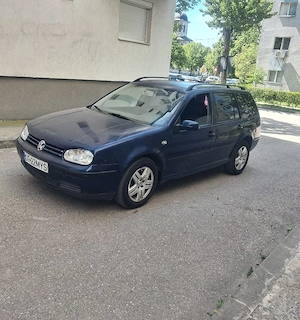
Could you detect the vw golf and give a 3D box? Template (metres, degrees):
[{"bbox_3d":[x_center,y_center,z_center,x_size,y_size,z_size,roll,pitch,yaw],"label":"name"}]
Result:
[{"bbox_3d":[0.250,-0.513,4.980,1.780,1.480,4.380,19,21,39],"label":"vw golf"}]

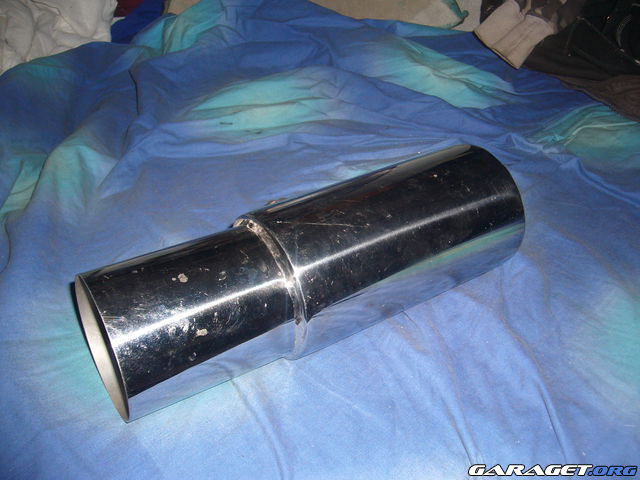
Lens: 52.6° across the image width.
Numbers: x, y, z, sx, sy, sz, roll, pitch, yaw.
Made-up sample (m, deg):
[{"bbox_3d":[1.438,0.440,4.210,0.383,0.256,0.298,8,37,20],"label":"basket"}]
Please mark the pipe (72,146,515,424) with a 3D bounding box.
[{"bbox_3d":[-0.003,0.022,0.506,0.339,0.117,0.117,-20,38,-28],"label":"pipe"}]

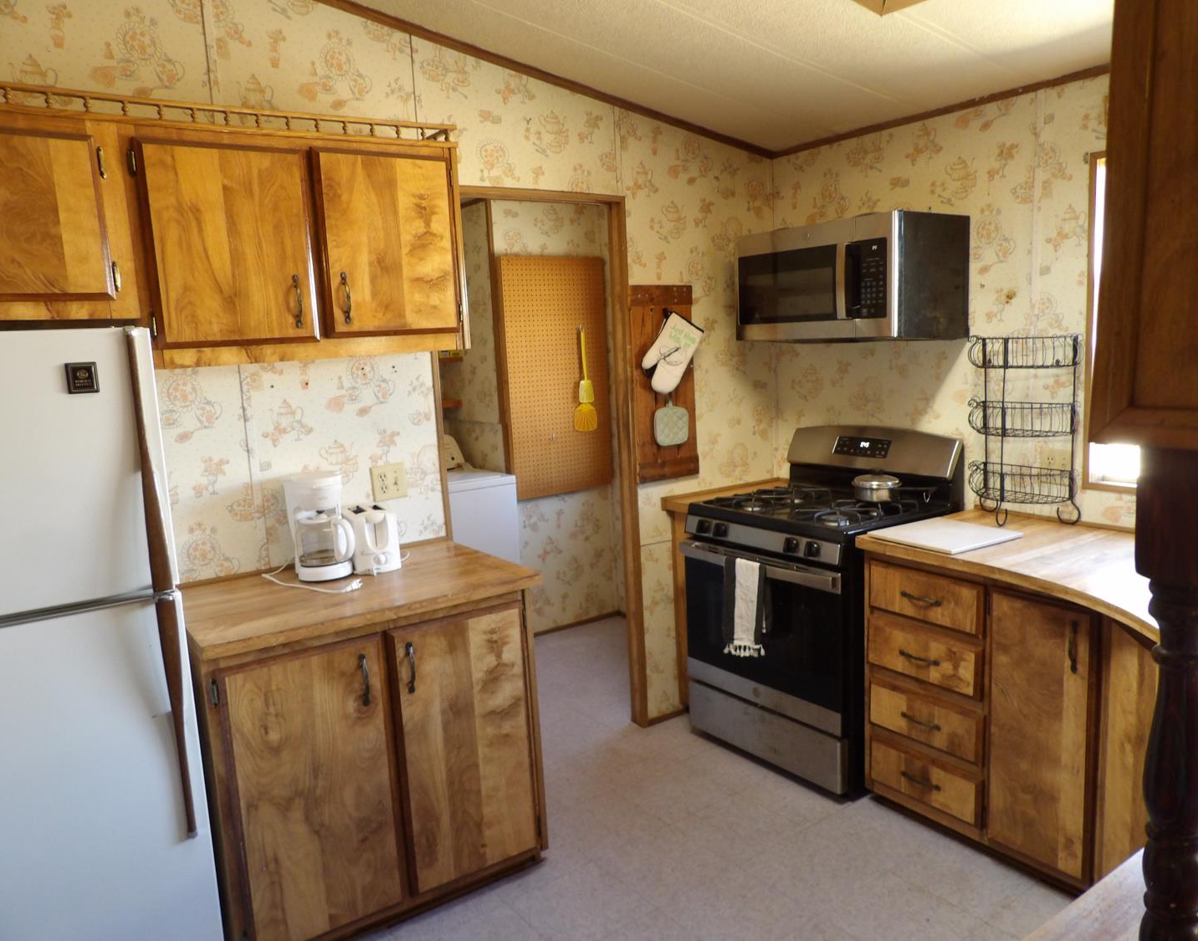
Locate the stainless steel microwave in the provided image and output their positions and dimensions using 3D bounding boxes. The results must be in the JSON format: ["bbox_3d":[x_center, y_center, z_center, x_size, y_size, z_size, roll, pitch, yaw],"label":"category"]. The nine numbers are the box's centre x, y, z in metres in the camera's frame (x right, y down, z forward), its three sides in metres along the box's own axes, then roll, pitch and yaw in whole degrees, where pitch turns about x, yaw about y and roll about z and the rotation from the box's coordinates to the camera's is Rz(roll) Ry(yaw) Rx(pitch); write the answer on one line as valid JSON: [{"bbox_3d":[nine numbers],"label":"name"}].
[{"bbox_3d":[0.925,-0.699,3.257,0.416,0.410,0.745,-9,11,-35],"label":"stainless steel microwave"}]

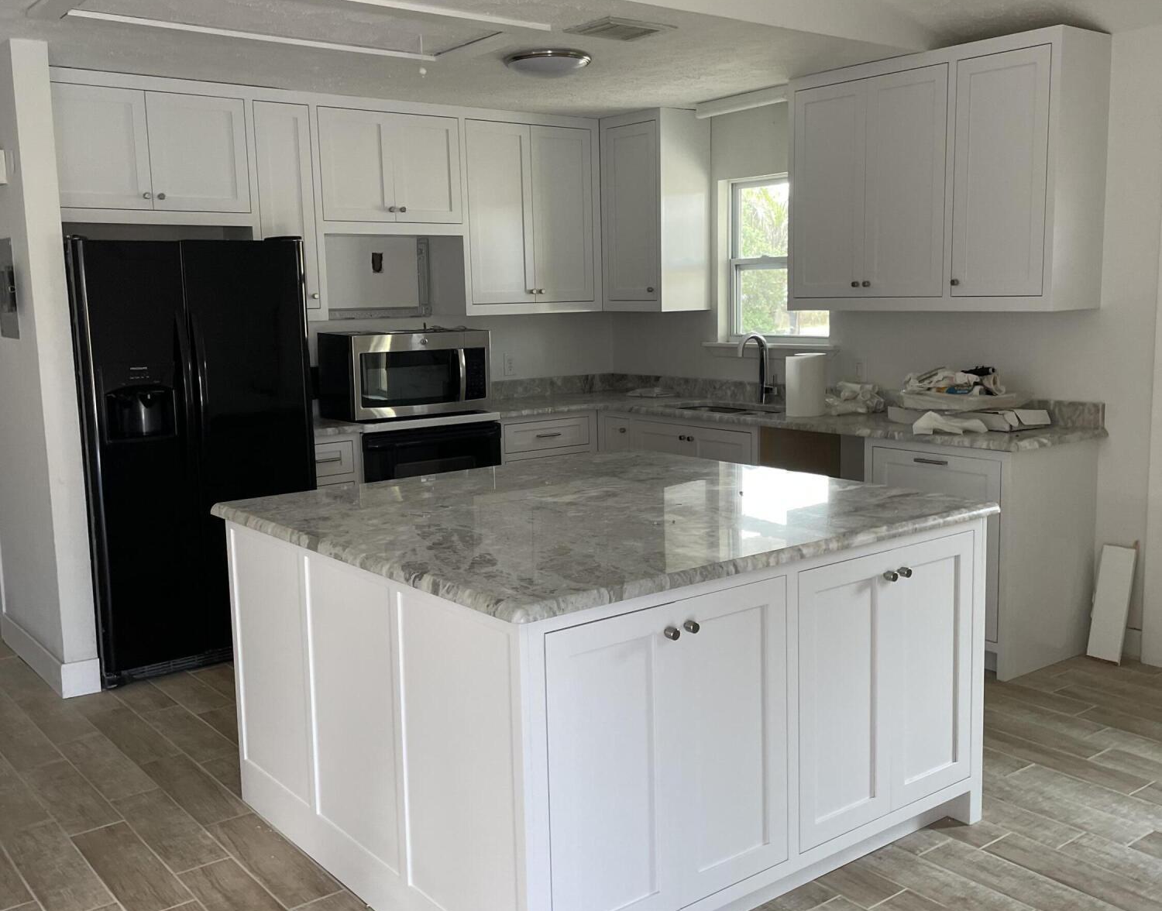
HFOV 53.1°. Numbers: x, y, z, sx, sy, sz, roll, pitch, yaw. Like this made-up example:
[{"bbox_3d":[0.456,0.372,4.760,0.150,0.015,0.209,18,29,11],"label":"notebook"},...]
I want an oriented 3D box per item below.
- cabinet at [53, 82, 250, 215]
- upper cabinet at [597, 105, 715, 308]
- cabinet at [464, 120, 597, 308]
[{"bbox_3d":[-1.925,-1.300,5.043,0.887,0.514,0.368,-7,10,-37],"label":"cabinet"},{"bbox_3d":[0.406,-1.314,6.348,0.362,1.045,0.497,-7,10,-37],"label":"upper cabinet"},{"bbox_3d":[-0.362,-1.279,6.309,0.835,0.975,0.358,-7,10,-37],"label":"cabinet"}]

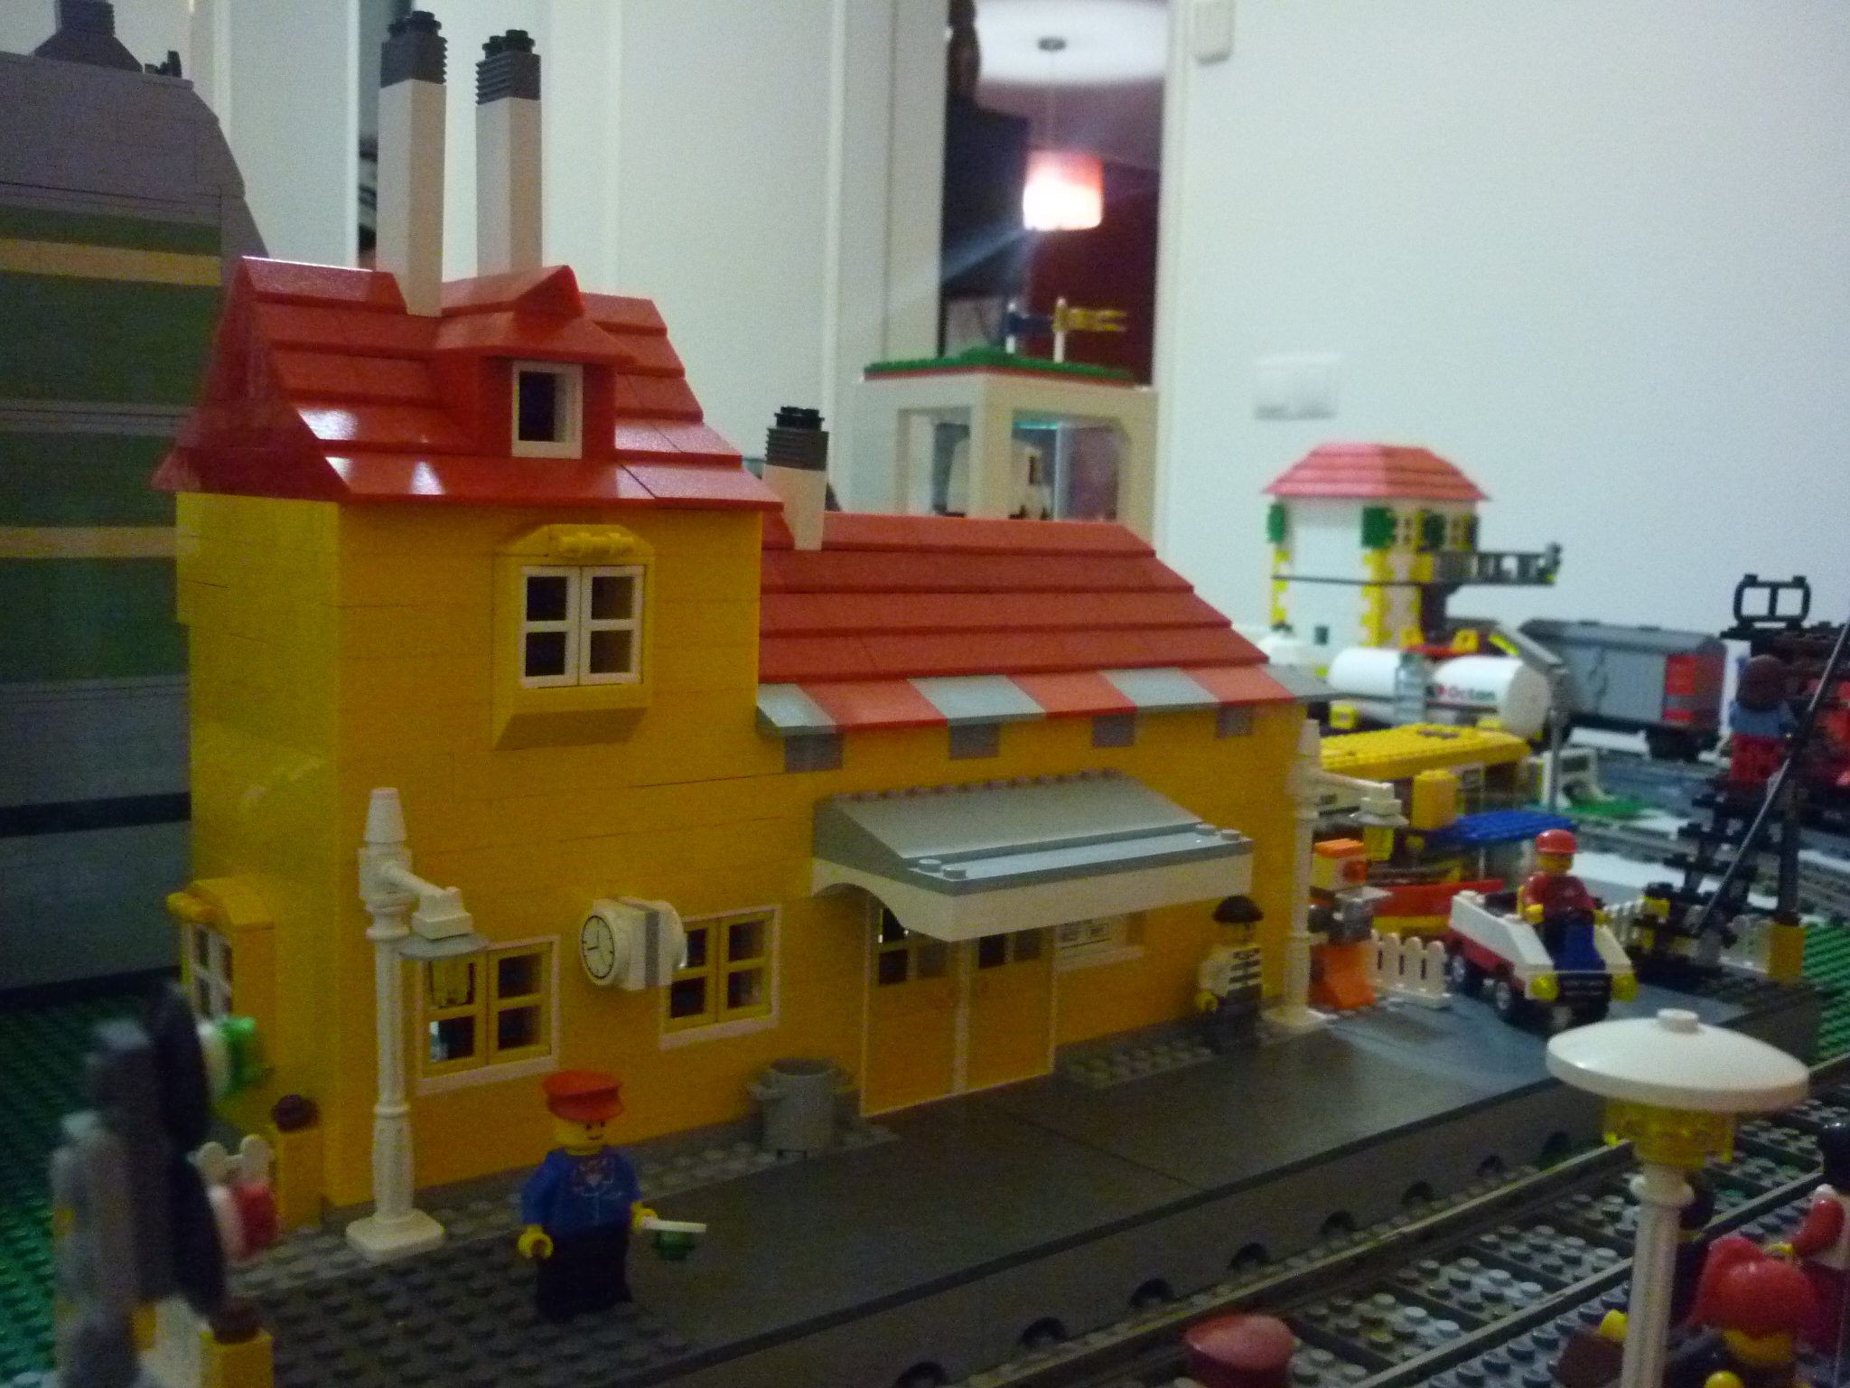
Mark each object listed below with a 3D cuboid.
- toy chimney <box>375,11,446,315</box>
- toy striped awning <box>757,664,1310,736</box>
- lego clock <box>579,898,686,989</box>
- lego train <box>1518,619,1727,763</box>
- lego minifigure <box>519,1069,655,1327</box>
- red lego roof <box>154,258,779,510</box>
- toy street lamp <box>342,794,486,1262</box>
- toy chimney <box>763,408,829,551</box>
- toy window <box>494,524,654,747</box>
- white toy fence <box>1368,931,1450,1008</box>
[{"bbox_3d":[-0.113,-0.115,0.389,0.008,0.064,0.016,-3,8,-39],"label":"toy chimney"},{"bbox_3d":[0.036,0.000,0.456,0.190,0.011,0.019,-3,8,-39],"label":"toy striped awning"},{"bbox_3d":[-0.062,0.053,0.374,0.017,0.017,0.017,-3,8,-39],"label":"lego clock"},{"bbox_3d":[0.524,-0.005,1.336,0.048,0.088,0.150,-3,8,-39],"label":"lego train"},{"bbox_3d":[-0.062,0.091,0.320,0.026,0.043,0.015,-3,8,-39],"label":"lego minifigure"},{"bbox_3d":[-0.104,-0.068,0.396,0.096,0.050,0.115,-3,8,-39],"label":"red lego roof"},{"bbox_3d":[-0.093,0.062,0.325,0.017,0.087,0.035,-3,8,-39],"label":"toy street lamp"},{"bbox_3d":[-0.034,-0.056,0.460,0.008,0.035,0.016,-3,8,-39],"label":"toy chimney"},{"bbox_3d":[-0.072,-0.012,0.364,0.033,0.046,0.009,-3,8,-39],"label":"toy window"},{"bbox_3d":[0.149,0.085,0.549,0.008,0.020,0.032,-3,8,-39],"label":"white toy fence"}]

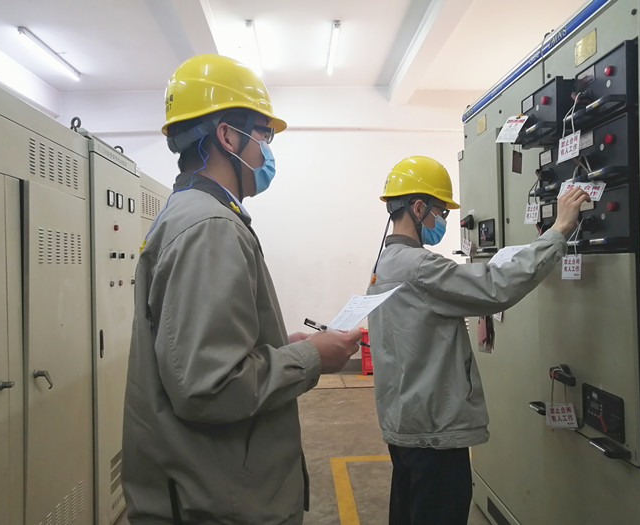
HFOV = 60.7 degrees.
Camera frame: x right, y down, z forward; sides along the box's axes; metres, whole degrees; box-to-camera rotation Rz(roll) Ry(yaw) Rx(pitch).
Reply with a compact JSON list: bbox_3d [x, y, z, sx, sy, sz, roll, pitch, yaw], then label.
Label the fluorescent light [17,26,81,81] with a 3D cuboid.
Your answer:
[{"bbox_3d":[-2.598,-2.011,5.325,0.060,0.075,1.220,-1,0,-2],"label":"fluorescent light"}]

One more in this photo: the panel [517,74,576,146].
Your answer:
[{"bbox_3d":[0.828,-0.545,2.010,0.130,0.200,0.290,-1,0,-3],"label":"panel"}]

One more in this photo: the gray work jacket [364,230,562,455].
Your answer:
[{"bbox_3d":[0.455,0.250,1.890,0.600,0.720,0.520,-1,0,-18],"label":"gray work jacket"}]

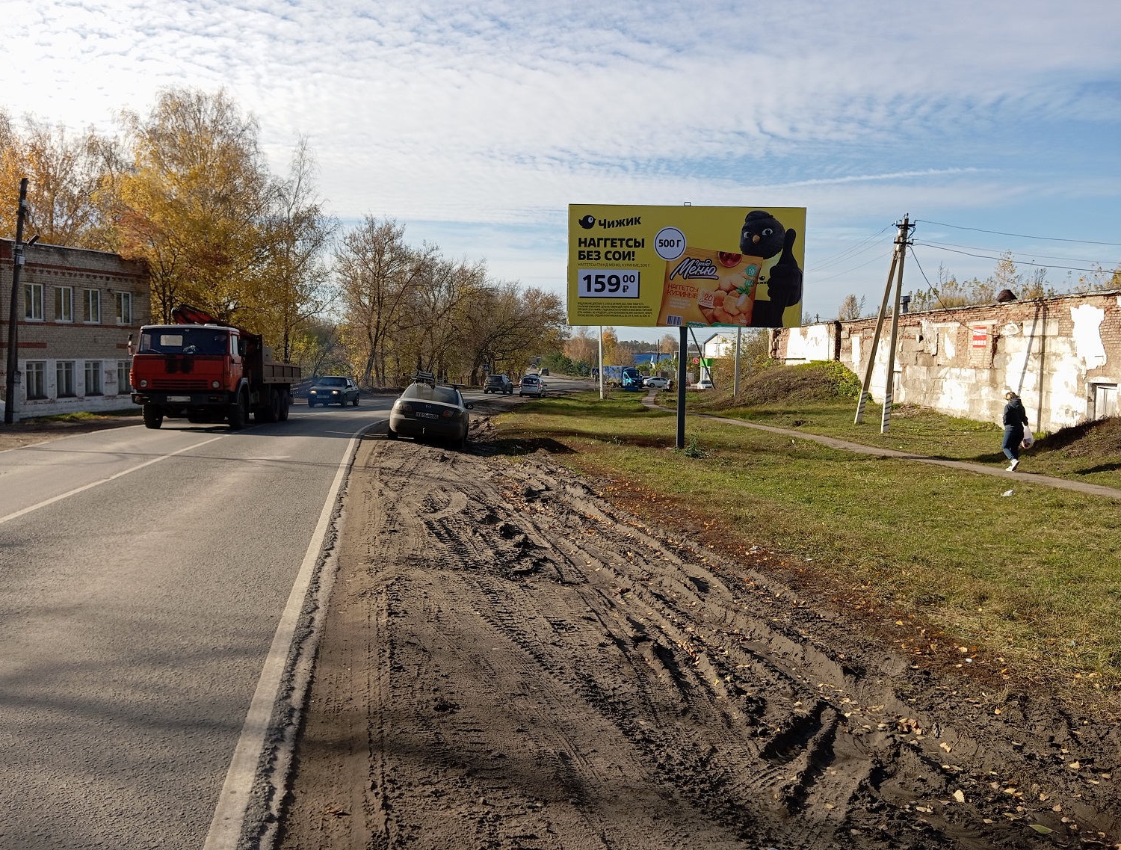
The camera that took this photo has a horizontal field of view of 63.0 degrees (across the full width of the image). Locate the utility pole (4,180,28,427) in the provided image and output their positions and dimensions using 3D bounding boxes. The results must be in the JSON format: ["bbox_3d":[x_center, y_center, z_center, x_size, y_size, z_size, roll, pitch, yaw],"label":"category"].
[{"bbox_3d":[-17.275,-3.866,29.000,0.270,7.800,0.270,6,4,0],"label":"utility pole"}]

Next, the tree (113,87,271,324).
[{"bbox_3d":[-21.633,-10.683,53.346,9.000,17.200,8.600,-1,5,-22],"label":"tree"}]

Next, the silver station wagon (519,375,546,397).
[{"bbox_3d":[-2.145,-3.000,70.500,1.730,1.580,4.100,1,4,6],"label":"silver station wagon"}]

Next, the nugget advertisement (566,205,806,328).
[{"bbox_3d":[3.250,-4.060,23.549,6.100,3.070,0.300,0,6,-4],"label":"nugget advertisement"}]

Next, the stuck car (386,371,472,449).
[{"bbox_3d":[-3.260,-0.360,23.700,1.800,1.480,4.650,4,4,-5],"label":"stuck car"}]

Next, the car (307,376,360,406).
[{"bbox_3d":[-10.378,-1.559,42.000,1.660,1.410,4.100,0,4,-4],"label":"car"}]

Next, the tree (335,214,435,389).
[{"bbox_3d":[-12.723,-8.830,67.000,7.000,12.300,7.000,1,4,0],"label":"tree"}]

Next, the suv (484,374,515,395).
[{"bbox_3d":[-5.198,-3.483,77.500,1.810,1.670,4.340,2,5,9],"label":"suv"}]

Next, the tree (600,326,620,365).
[{"bbox_3d":[9.965,-15.044,184.635,4.000,9.600,4.000,1,4,0],"label":"tree"}]

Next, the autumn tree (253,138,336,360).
[{"bbox_3d":[-16.532,-9.809,56.426,5.000,15.100,5.000,-1,5,-16],"label":"autumn tree"}]

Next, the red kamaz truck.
[{"bbox_3d":[-9.952,-1.777,27.400,2.500,3.450,7.700,1,4,-2],"label":"red kamaz truck"}]

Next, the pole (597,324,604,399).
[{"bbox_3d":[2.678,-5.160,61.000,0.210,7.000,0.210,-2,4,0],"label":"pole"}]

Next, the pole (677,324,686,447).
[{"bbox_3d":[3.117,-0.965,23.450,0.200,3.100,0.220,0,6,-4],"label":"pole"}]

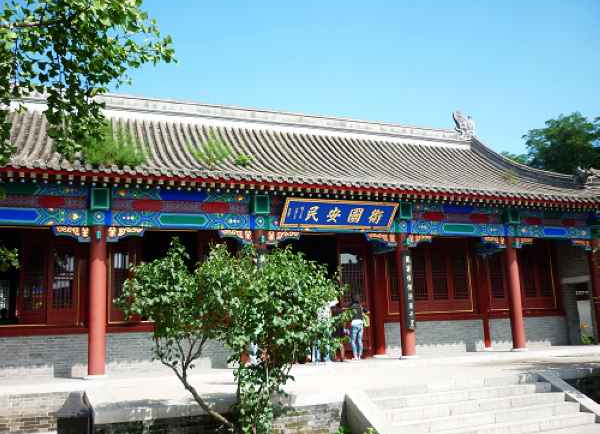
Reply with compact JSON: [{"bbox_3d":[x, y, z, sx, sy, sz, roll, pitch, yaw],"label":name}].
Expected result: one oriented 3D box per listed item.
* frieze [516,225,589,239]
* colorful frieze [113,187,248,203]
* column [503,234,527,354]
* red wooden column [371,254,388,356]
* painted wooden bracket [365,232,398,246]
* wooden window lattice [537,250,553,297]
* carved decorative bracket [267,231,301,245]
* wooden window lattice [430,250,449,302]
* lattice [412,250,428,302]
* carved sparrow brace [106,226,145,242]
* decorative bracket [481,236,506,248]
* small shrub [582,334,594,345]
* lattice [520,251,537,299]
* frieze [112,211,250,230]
[{"bbox_3d":[6.928,0.451,15.780,2.755,0.321,0.230,2,-11,-22],"label":"frieze"},{"bbox_3d":[-2.582,-0.435,12.681,3.000,0.245,0.170,2,-11,-21],"label":"colorful frieze"},{"bbox_3d":[5.597,1.975,14.914,0.307,2.899,0.307,2,-11,-22],"label":"column"},{"bbox_3d":[2.107,2.198,15.372,0.320,2.900,0.320,2,-11,-22],"label":"red wooden column"},{"bbox_3d":[1.985,0.576,14.172,0.869,0.325,0.100,2,-11,-22],"label":"painted wooden bracket"},{"bbox_3d":[7.557,1.773,17.662,0.483,1.481,0.060,2,-11,-22],"label":"wooden window lattice"},{"bbox_3d":[-0.363,0.472,12.714,0.775,0.313,0.103,2,-11,-22],"label":"carved decorative bracket"},{"bbox_3d":[4.002,1.652,16.361,0.487,1.451,0.070,2,-11,-21],"label":"wooden window lattice"},{"bbox_3d":[3.370,1.637,16.113,0.475,1.453,0.070,2,-11,-21],"label":"lattice"},{"bbox_3d":[-3.663,0.394,12.087,0.810,0.320,0.100,2,-11,-21],"label":"carved sparrow brace"},{"bbox_3d":[5.171,0.681,15.219,0.780,0.310,0.100,2,-11,-21],"label":"decorative bracket"},{"bbox_3d":[8.675,3.684,17.200,0.340,0.320,0.340,2,-11,-22],"label":"small shrub"},{"bbox_3d":[7.044,1.756,17.552,0.430,1.420,0.070,2,-11,-21],"label":"lattice"},{"bbox_3d":[-2.564,0.094,12.587,2.980,0.340,0.170,2,-11,-21],"label":"frieze"}]

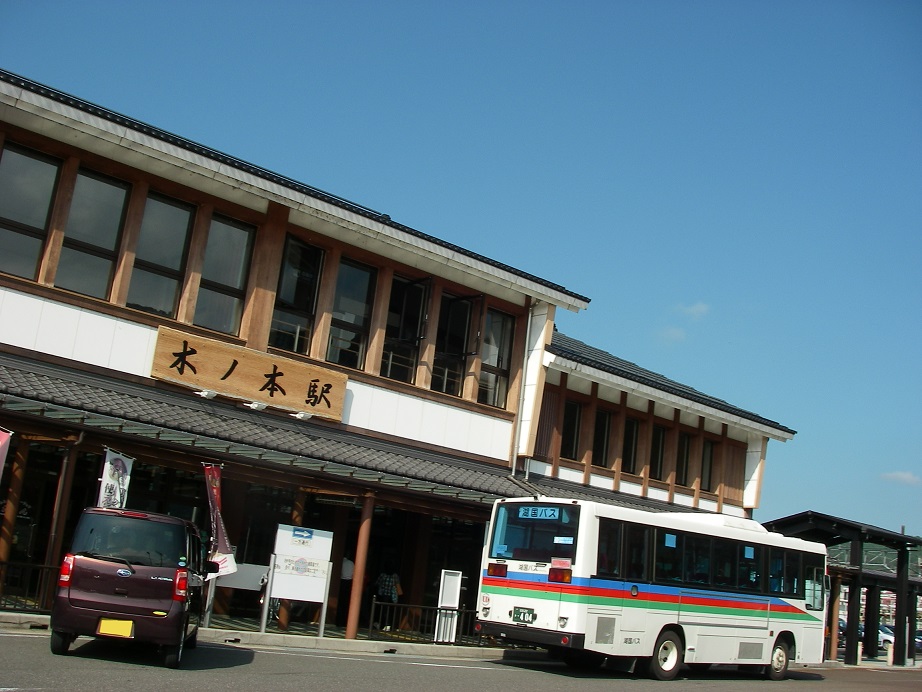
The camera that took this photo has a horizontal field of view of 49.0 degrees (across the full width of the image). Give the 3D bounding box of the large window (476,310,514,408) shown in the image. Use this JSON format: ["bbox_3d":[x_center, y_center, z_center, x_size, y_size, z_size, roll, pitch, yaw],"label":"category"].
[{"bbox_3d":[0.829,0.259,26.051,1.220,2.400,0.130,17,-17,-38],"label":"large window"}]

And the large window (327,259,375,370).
[{"bbox_3d":[-2.567,-0.773,23.263,1.220,2.400,0.130,17,-17,-38],"label":"large window"}]

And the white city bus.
[{"bbox_3d":[4.398,5.213,21.021,2.450,3.030,8.900,-7,-19,45],"label":"white city bus"}]

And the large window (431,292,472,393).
[{"bbox_3d":[-0.221,-0.034,24.666,1.050,2.400,0.130,17,-17,-39],"label":"large window"}]

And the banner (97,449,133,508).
[{"bbox_3d":[-5.426,2.515,15.678,0.080,1.750,0.580,0,-14,24],"label":"banner"}]

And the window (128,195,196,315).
[{"bbox_3d":[-5.874,-1.789,19.849,1.050,2.400,0.130,17,-17,-39],"label":"window"}]

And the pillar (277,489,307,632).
[{"bbox_3d":[-3.083,3.897,18.462,0.180,2.550,0.180,17,-17,-39],"label":"pillar"}]

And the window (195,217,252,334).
[{"bbox_3d":[-4.832,-1.462,20.748,1.050,2.400,0.130,17,-17,-39],"label":"window"}]

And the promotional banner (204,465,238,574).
[{"bbox_3d":[-4.035,2.928,16.986,0.200,1.800,0.520,-1,-15,30],"label":"promotional banner"}]

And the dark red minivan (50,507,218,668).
[{"bbox_3d":[-3.981,2.964,12.631,1.500,1.630,3.400,9,-13,-9],"label":"dark red minivan"}]

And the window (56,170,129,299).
[{"bbox_3d":[-7.103,-2.151,19.470,1.220,2.400,0.130,17,-17,-38],"label":"window"}]

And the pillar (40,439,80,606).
[{"bbox_3d":[-6.035,2.723,15.241,0.200,2.520,0.200,17,-17,-38],"label":"pillar"}]

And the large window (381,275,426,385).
[{"bbox_3d":[-1.336,-0.407,23.729,1.050,2.400,0.130,17,-17,-39],"label":"large window"}]

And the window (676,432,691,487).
[{"bbox_3d":[6.471,3.379,30.264,0.800,1.550,0.120,17,-17,-38],"label":"window"}]

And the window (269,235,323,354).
[{"bbox_3d":[-3.558,-1.109,21.846,1.050,2.400,0.130,17,-17,-39],"label":"window"}]

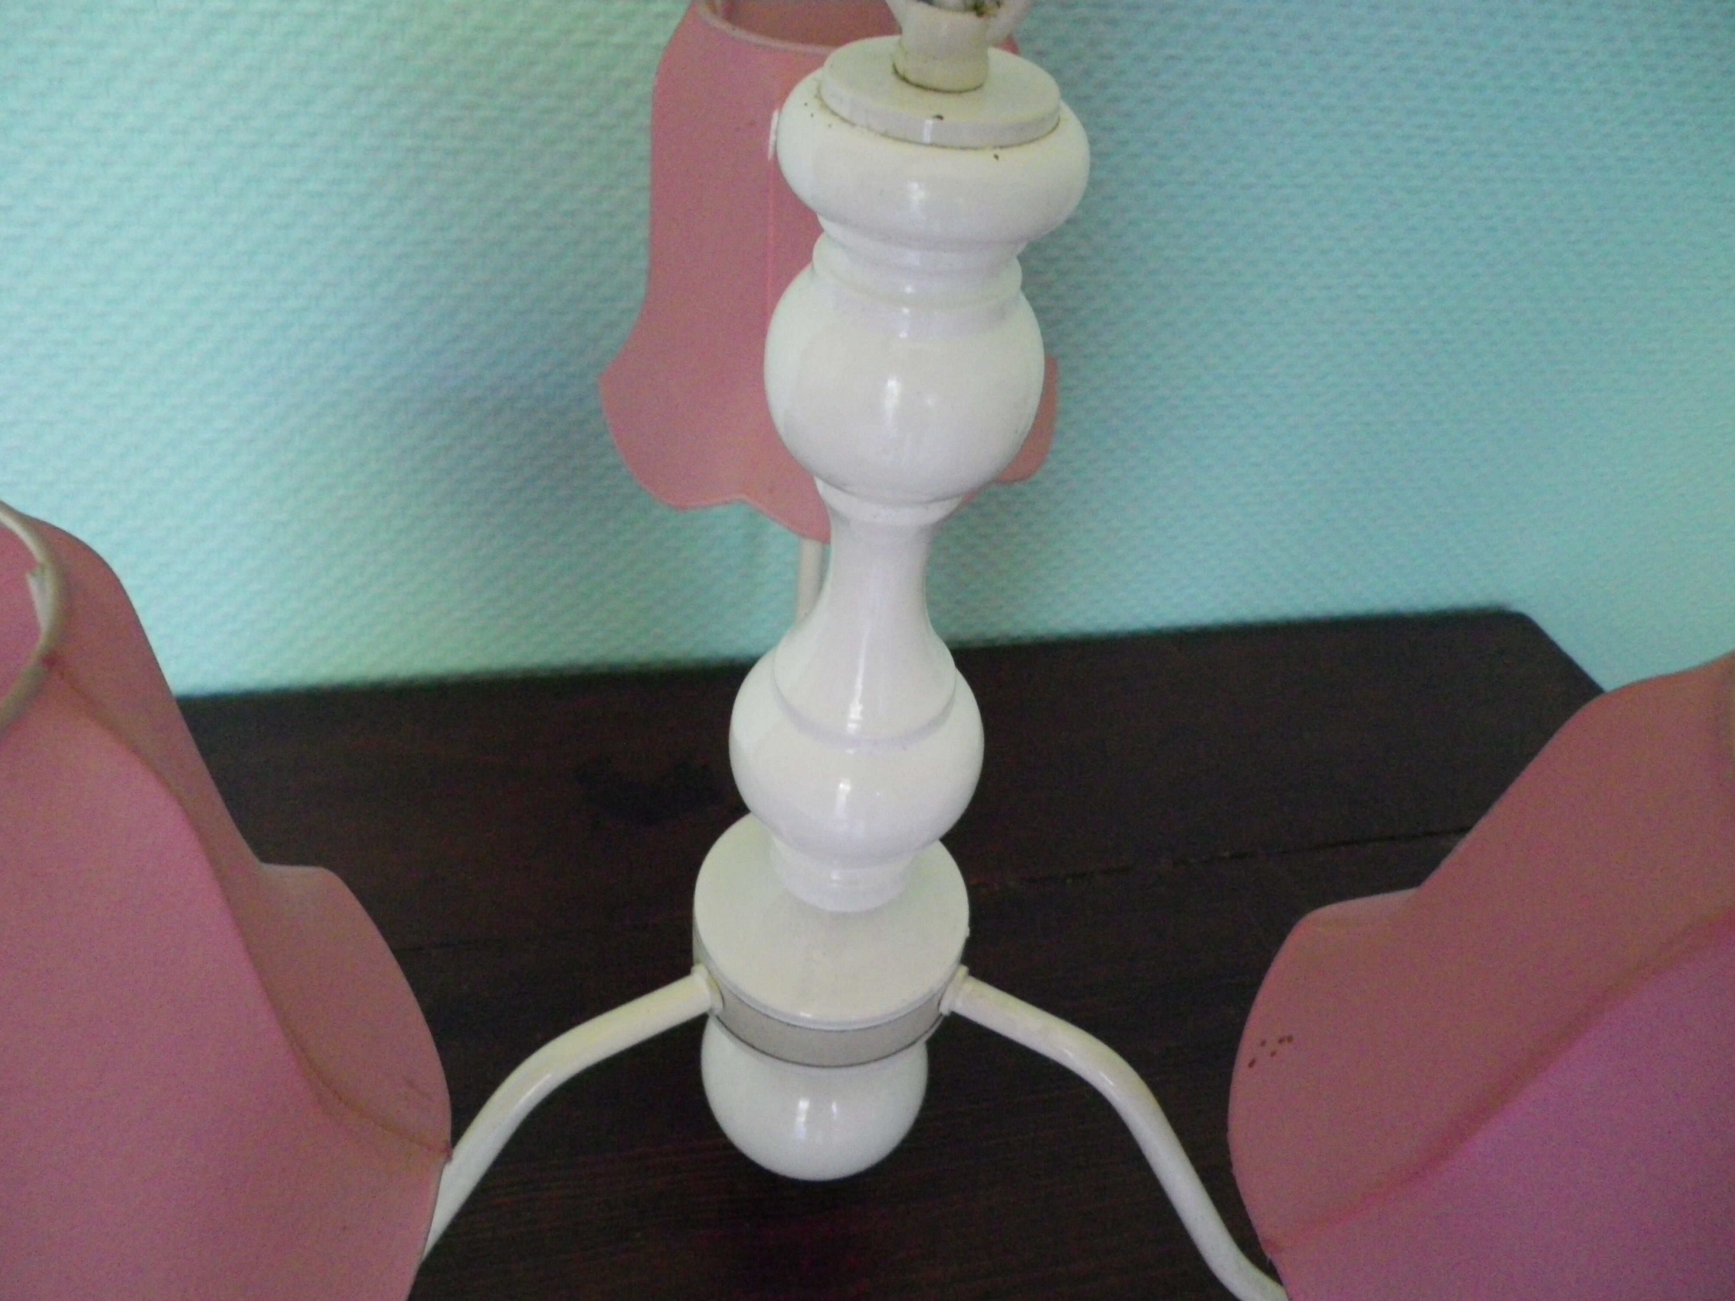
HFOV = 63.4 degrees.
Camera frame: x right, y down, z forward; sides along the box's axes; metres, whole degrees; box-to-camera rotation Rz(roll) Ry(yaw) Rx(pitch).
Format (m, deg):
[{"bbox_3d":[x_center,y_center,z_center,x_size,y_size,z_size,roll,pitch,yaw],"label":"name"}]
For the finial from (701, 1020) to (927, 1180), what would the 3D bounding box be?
[{"bbox_3d":[-0.013,0.110,0.384,0.062,0.068,0.062,7,41,0],"label":"finial"}]

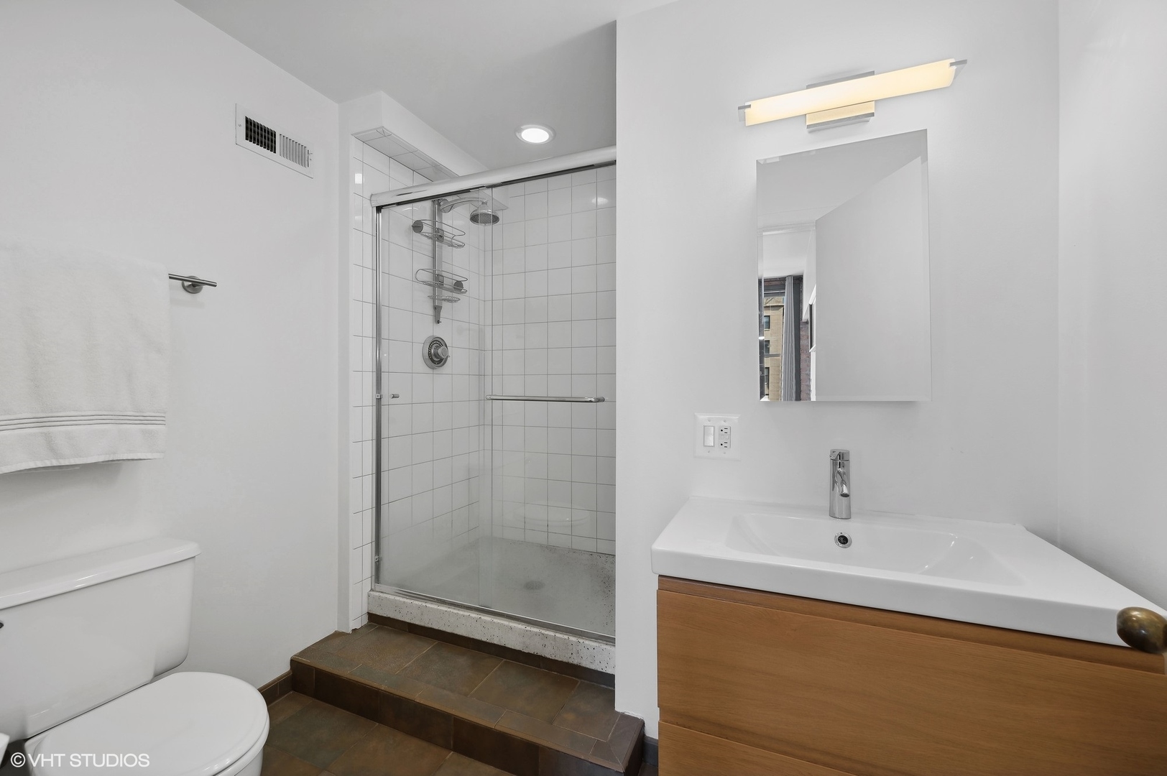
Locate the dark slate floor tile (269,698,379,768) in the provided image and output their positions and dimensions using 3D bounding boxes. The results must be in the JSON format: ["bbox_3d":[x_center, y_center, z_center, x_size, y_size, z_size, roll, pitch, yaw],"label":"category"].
[{"bbox_3d":[-0.933,1.216,1.597,0.328,0.012,0.215,0,0,22],"label":"dark slate floor tile"}]

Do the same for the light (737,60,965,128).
[{"bbox_3d":[0.697,-0.792,1.227,0.520,0.125,0.097,0,0,22],"label":"light"}]

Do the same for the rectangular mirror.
[{"bbox_3d":[0.706,-0.317,1.257,0.412,0.704,0.030,0,0,22],"label":"rectangular mirror"}]

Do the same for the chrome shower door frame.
[{"bbox_3d":[-0.410,0.022,1.910,1.230,1.855,0.070,0,0,22],"label":"chrome shower door frame"}]

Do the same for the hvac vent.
[{"bbox_3d":[-1.179,-0.947,1.756,0.015,0.147,0.300,0,0,22],"label":"hvac vent"}]

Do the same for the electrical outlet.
[{"bbox_3d":[0.410,0.151,1.391,0.140,0.140,0.010,0,0,22],"label":"electrical outlet"}]

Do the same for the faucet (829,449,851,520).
[{"bbox_3d":[0.676,0.255,1.184,0.057,0.175,0.124,0,0,22],"label":"faucet"}]

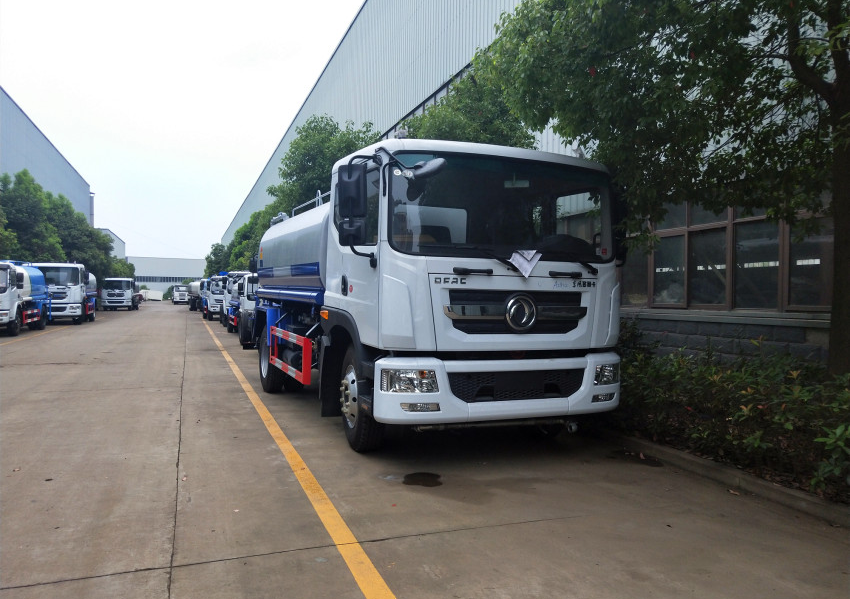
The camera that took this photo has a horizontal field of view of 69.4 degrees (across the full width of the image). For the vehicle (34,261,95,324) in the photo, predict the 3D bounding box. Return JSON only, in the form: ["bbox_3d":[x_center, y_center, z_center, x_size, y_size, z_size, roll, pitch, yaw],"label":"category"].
[{"bbox_3d":[-18.384,-0.288,31.143,2.450,2.900,7.000,1,0,-22],"label":"vehicle"}]

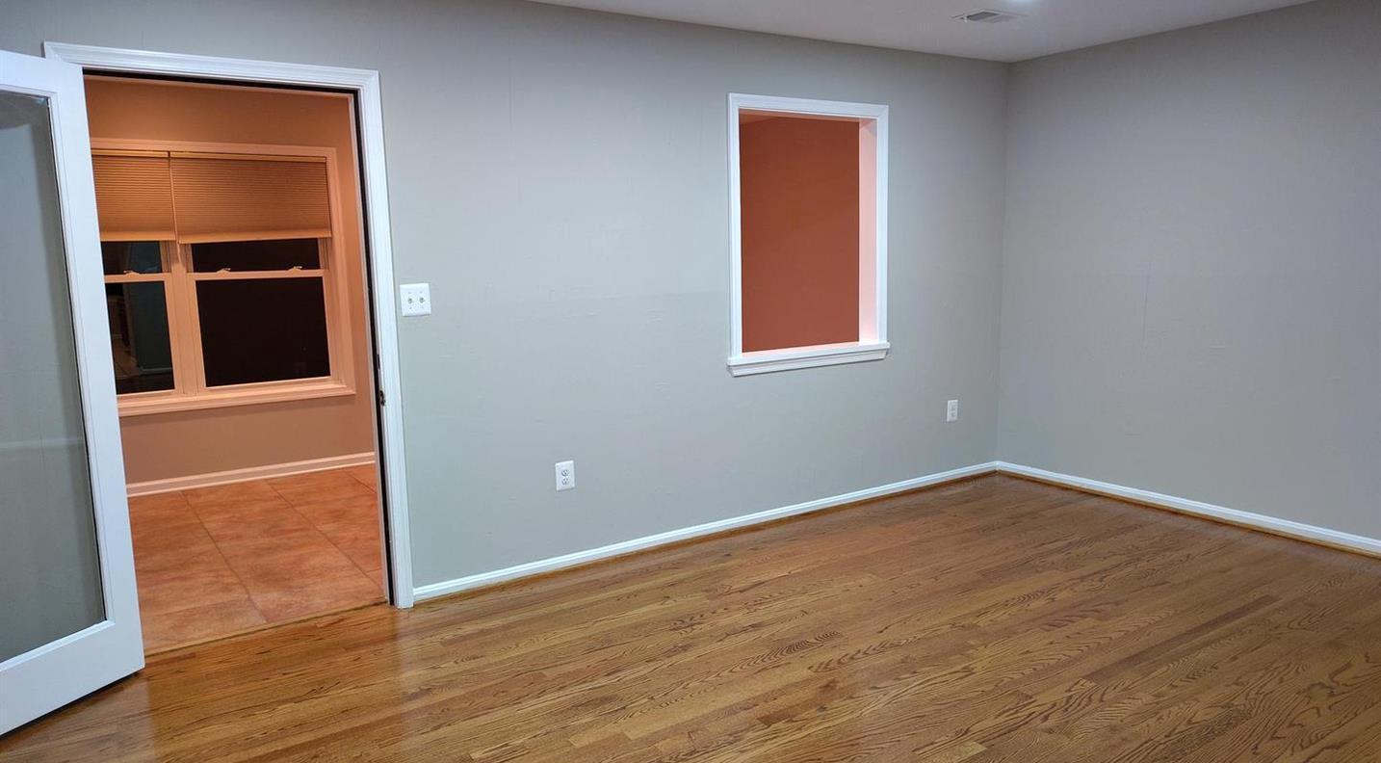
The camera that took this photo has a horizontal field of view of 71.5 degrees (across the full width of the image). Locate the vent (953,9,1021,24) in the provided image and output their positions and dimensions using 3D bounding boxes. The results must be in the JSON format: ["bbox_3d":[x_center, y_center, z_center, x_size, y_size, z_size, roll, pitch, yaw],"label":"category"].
[{"bbox_3d":[1.368,-1.668,4.413,0.284,0.015,0.190,-7,10,-34],"label":"vent"}]

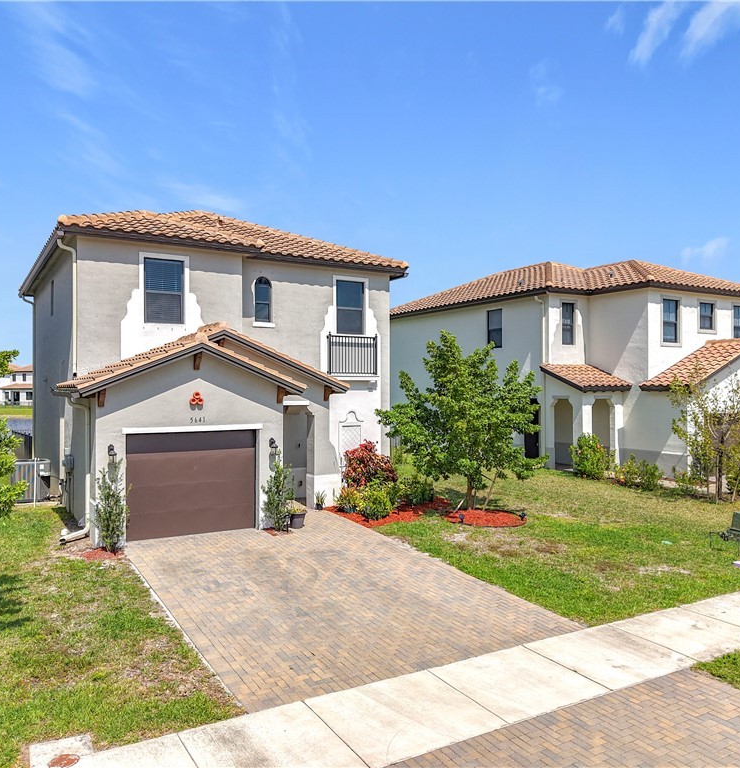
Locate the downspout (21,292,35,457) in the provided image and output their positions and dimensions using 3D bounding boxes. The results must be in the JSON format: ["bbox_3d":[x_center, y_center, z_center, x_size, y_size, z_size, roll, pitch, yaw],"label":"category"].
[{"bbox_3d":[-12.377,-0.110,25.713,0.470,6.350,0.120,0,0,-30],"label":"downspout"}]

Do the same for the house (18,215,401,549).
[{"bbox_3d":[-4.985,-1.211,22.116,9.700,8.820,14.900,0,0,-30],"label":"house"}]

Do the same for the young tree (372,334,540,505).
[{"bbox_3d":[2.244,0.940,18.059,4.100,4.500,4.000,0,0,0],"label":"young tree"}]

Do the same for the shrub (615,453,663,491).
[{"bbox_3d":[8.030,2.644,21.159,1.320,1.000,1.150,0,0,0],"label":"shrub"}]

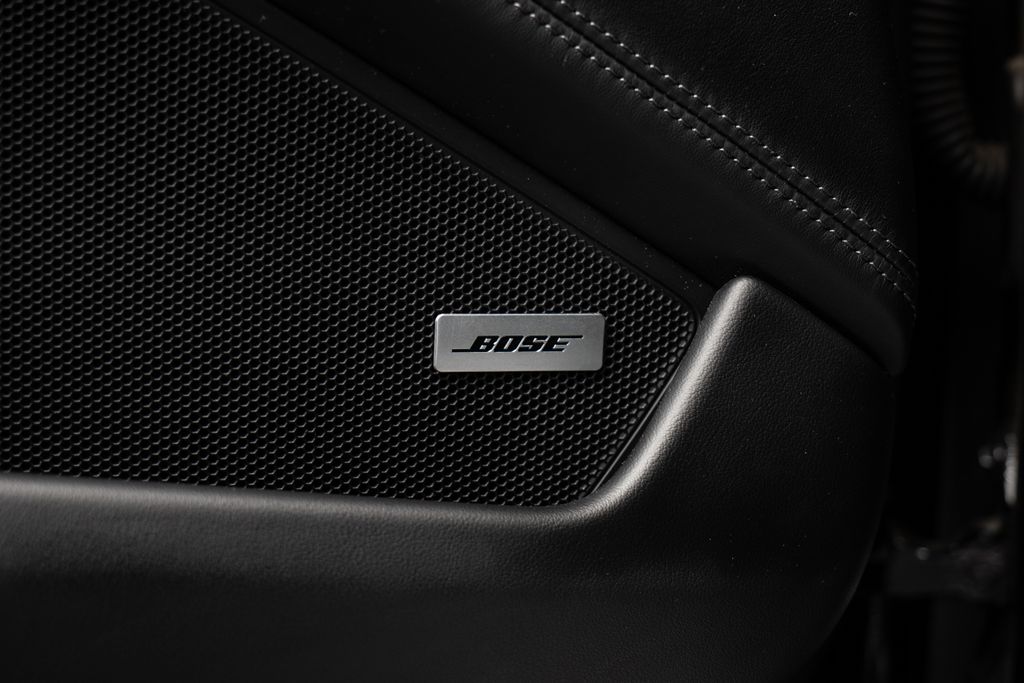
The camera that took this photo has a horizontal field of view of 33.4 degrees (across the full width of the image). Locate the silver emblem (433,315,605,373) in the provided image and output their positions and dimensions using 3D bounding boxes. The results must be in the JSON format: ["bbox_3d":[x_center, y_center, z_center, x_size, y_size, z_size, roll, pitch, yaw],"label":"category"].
[{"bbox_3d":[0.002,0.000,0.446,0.045,0.015,0.002,0,13,-11],"label":"silver emblem"}]

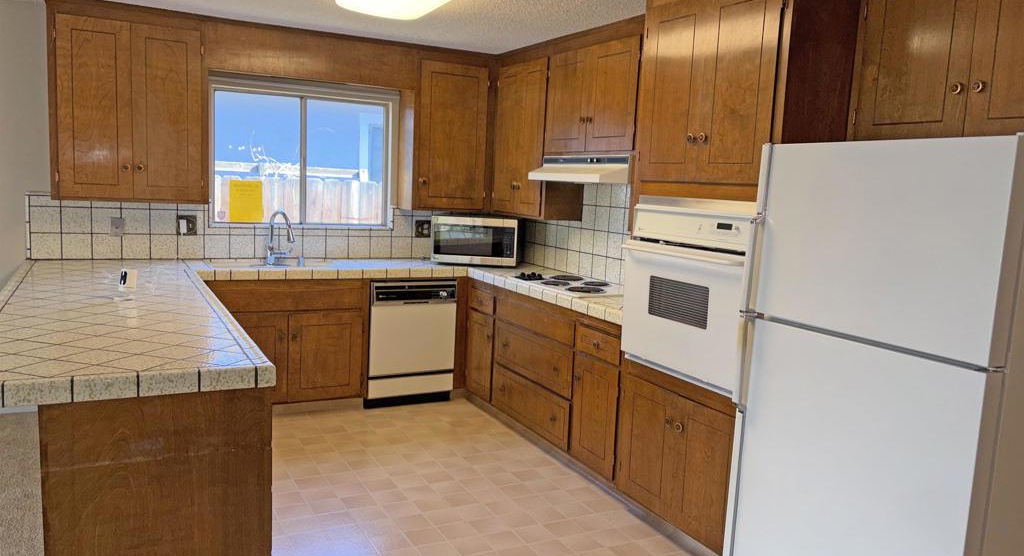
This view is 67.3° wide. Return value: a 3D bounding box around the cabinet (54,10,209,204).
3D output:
[{"bbox_3d":[-2.247,-0.974,4.540,0.816,1.040,0.319,-1,8,-27],"label":"cabinet"}]

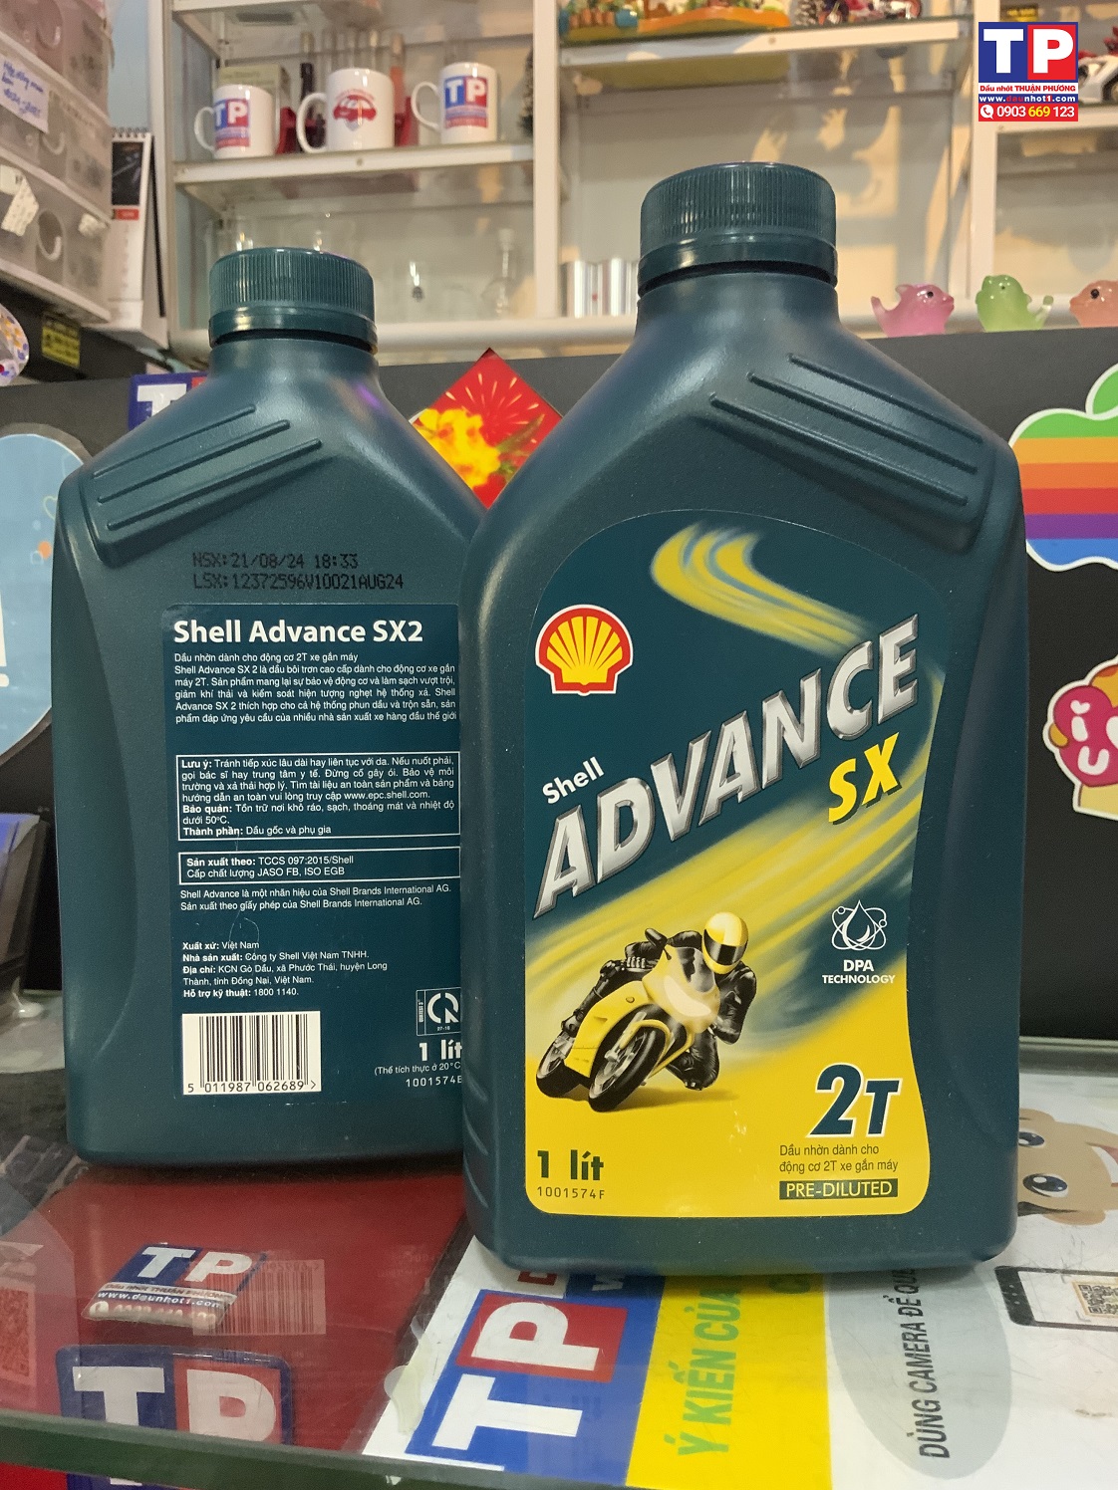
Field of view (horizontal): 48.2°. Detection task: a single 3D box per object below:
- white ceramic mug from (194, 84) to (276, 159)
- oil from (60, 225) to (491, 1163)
[{"bbox_3d":[-0.450,-0.849,1.726,0.115,0.096,0.080,2,6,19],"label":"white ceramic mug"},{"bbox_3d":[-0.066,-0.009,0.315,0.112,0.216,0.065,0,6,-3],"label":"oil"}]

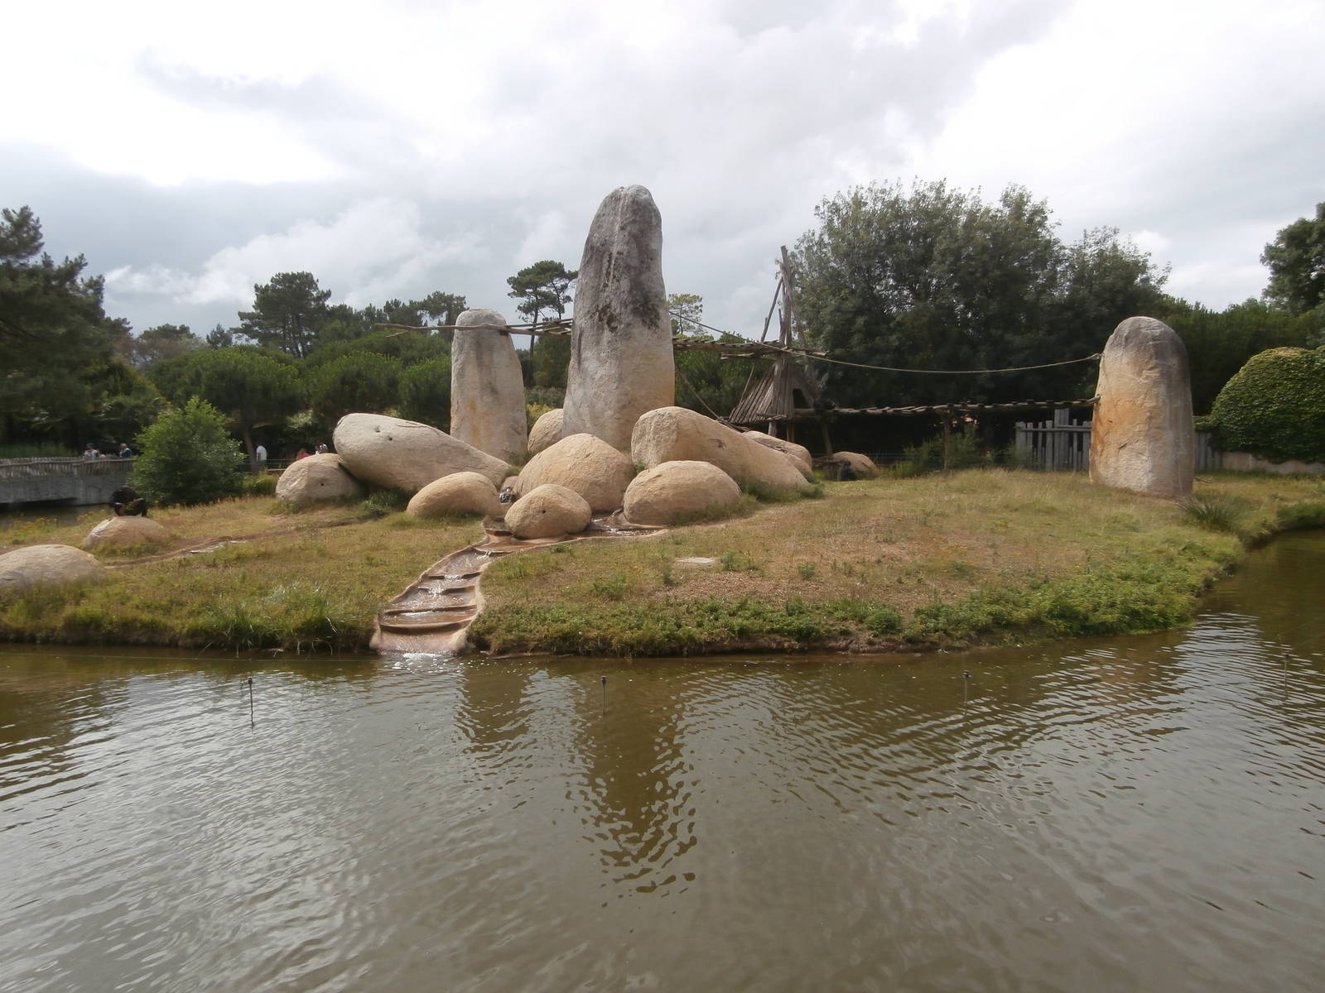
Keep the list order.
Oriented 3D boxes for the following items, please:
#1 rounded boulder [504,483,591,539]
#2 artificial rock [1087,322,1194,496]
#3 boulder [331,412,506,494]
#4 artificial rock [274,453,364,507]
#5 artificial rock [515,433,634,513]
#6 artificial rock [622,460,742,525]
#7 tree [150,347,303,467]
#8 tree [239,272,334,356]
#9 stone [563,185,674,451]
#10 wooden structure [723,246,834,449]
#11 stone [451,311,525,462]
[{"bbox_3d":[-2.157,0.284,17.400,1.650,1.060,1.400,-1,4,-7],"label":"rounded boulder"},{"bbox_3d":[14.672,-2.754,28.190,2.880,5.350,2.700,0,3,0],"label":"artificial rock"},{"bbox_3d":[-7.047,-1.232,26.973,5.110,2.330,2.700,0,3,0],"label":"boulder"},{"bbox_3d":[-9.796,-0.468,26.315,2.430,1.520,2.300,0,3,0],"label":"artificial rock"},{"bbox_3d":[-2.078,-0.550,21.700,2.800,1.850,2.200,-1,4,-5],"label":"artificial rock"},{"bbox_3d":[0.409,-0.075,19.100,2.450,1.350,1.800,-1,4,1],"label":"artificial rock"},{"bbox_3d":[-23.271,-4.721,49.000,8.100,6.500,7.300,-3,4,-25],"label":"tree"},{"bbox_3d":[-27.742,-8.830,67.613,6.400,14.930,6.500,0,3,0],"label":"tree"},{"bbox_3d":[-1.428,-5.254,30.254,3.640,9.610,3.200,0,3,0],"label":"stone"},{"bbox_3d":[4.258,-4.888,33.780,4.000,8.250,3.800,2,4,34],"label":"wooden structure"},{"bbox_3d":[-5.111,-3.118,27.000,2.200,4.750,2.000,-2,4,-11],"label":"stone"}]

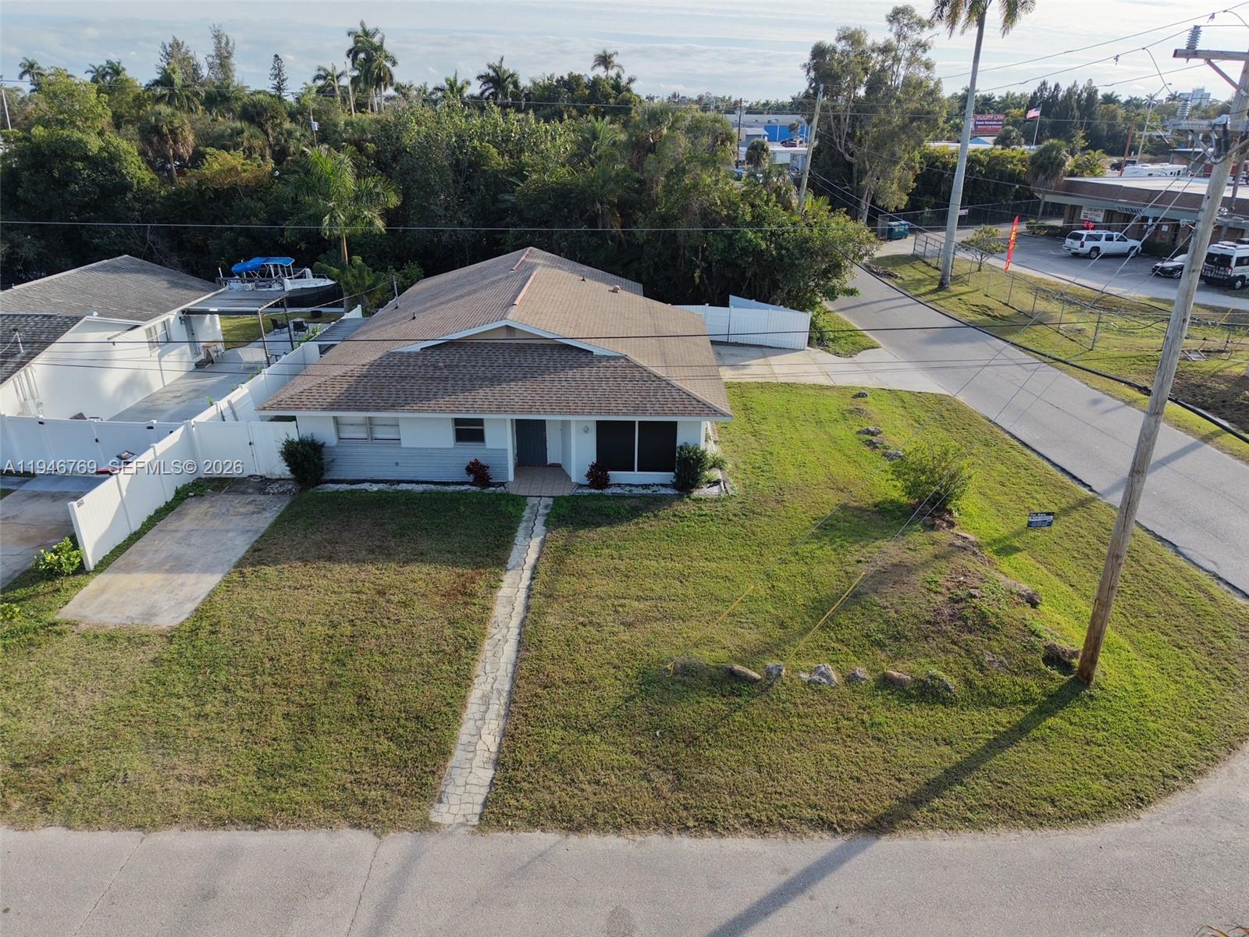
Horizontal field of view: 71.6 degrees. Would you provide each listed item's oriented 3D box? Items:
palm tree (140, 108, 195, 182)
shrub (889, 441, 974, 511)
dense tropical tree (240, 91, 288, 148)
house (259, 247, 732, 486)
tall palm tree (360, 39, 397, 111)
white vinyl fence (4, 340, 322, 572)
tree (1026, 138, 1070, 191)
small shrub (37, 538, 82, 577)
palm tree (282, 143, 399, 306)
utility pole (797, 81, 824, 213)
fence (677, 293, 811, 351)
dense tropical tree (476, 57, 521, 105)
[{"bbox_3d":[-37.225,-24.711,72.501,4.500,10.250,4.500,0,23,1],"label":"palm tree"},{"bbox_3d":[8.864,0.142,24.468,2.200,1.550,2.100,0,23,1],"label":"shrub"},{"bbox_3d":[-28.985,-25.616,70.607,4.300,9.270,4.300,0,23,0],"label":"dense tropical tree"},{"bbox_3d":[-3.514,-4.835,32.967,13.400,4.200,18.900,0,23,1],"label":"house"},{"bbox_3d":[-34.066,-50.645,123.774,5.200,18.390,5.200,0,23,1],"label":"tall palm tree"},{"bbox_3d":[-14.301,-1.506,28.528,9.120,1.850,16.320,1,23,2],"label":"white vinyl fence"},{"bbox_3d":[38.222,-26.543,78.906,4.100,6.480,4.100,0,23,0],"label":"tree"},{"bbox_3d":[-13.689,2.047,20.911,1.050,0.820,1.000,0,23,1],"label":"small shrub"},{"bbox_3d":[-13.876,-11.564,43.439,5.690,8.480,5.600,0,23,0],"label":"palm tree"},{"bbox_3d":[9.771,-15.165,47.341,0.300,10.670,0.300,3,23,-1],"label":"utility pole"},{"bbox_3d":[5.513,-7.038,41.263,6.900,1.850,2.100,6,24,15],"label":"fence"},{"bbox_3d":[-13.920,-39.504,97.301,4.860,11.930,5.200,0,23,0],"label":"dense tropical tree"}]

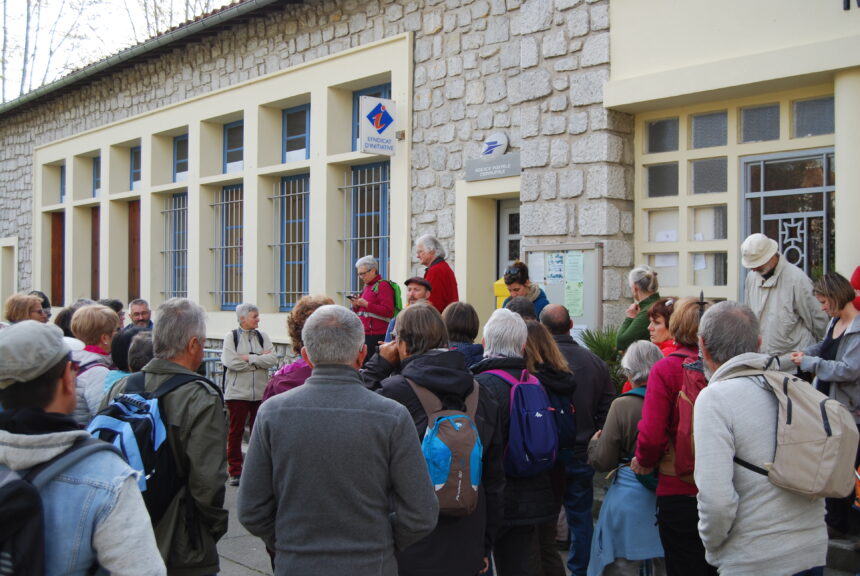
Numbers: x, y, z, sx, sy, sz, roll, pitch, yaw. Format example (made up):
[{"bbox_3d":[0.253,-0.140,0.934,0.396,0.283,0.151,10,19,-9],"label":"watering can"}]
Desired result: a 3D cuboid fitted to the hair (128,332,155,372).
[{"bbox_3d":[-1.220,0.282,4.700,0.180,0.210,0.210,0,-1,37],"label":"hair"}]

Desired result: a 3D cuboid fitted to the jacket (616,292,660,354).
[{"bbox_3d":[1.552,0.363,7.900,0.420,0.620,0.480,0,-1,37],"label":"jacket"}]

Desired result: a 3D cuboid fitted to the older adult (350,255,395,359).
[{"bbox_3d":[-0.499,0.506,9.588,0.420,1.600,0.450,1,-1,-38],"label":"older adult"}]

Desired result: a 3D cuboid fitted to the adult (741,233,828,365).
[{"bbox_3d":[2.444,0.452,7.487,0.420,1.670,0.550,1,-1,-44],"label":"adult"}]

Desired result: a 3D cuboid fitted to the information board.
[{"bbox_3d":[1.202,0.120,9.740,0.080,1.020,0.947,1,-1,-40],"label":"information board"}]

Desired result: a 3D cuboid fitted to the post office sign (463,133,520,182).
[{"bbox_3d":[0.714,-1.484,12.100,0.080,0.539,0.907,1,-1,-40],"label":"post office sign"}]

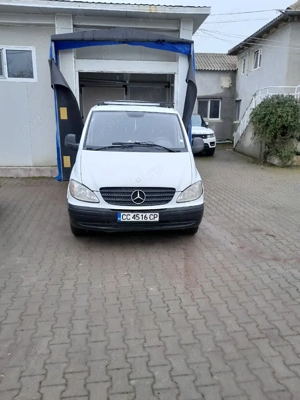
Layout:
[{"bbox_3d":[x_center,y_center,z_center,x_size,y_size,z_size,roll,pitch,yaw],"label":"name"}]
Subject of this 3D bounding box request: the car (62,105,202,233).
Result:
[{"bbox_3d":[-0.313,-0.834,5.943,2.020,1.950,4.900,0,15,-5],"label":"car"}]

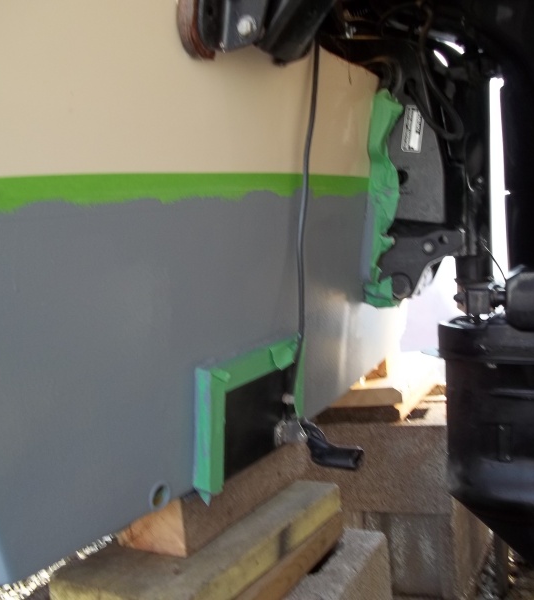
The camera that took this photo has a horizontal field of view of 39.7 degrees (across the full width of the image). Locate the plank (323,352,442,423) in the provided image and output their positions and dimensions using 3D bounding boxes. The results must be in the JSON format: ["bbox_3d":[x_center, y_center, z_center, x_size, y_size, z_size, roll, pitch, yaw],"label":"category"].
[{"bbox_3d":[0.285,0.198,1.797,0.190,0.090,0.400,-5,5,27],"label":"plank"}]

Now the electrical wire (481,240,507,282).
[{"bbox_3d":[0.420,-0.073,1.370,0.042,0.080,0.025,-4,6,33],"label":"electrical wire"}]

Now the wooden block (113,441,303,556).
[{"bbox_3d":[-0.088,0.312,1.265,0.142,0.090,0.353,-4,6,33],"label":"wooden block"}]

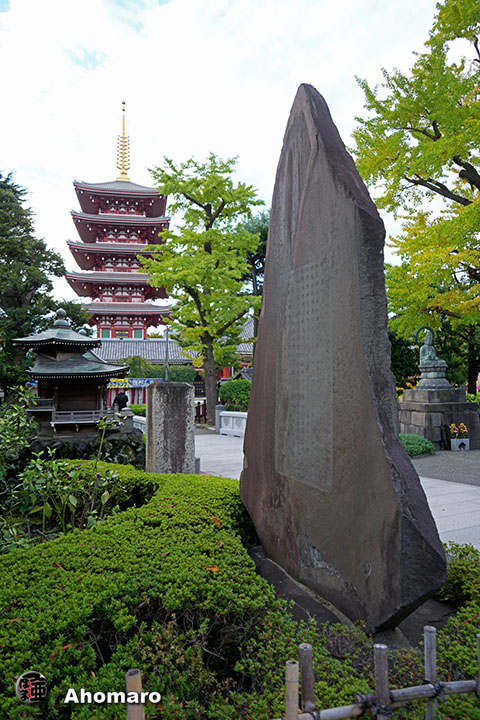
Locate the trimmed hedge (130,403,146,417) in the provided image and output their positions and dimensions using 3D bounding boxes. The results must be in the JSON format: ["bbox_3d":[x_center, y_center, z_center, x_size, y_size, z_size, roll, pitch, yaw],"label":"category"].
[{"bbox_3d":[-3.878,2.278,19.096,1.100,1.000,0.900,0,-4,-12],"label":"trimmed hedge"}]

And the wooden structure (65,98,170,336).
[{"bbox_3d":[-20.511,-22.118,84.379,16.700,48.300,16.700,0,-4,-12],"label":"wooden structure"}]

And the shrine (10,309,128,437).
[{"bbox_3d":[-3.628,0.239,10.508,2.350,2.750,2.000,0,-4,-12],"label":"shrine"}]

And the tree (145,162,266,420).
[{"bbox_3d":[-1.630,-3.121,21.040,5.300,12.100,5.200,0,-4,-5],"label":"tree"}]

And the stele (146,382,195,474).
[{"bbox_3d":[-1.009,1.151,6.942,0.580,1.650,0.360,1,-4,-20],"label":"stele"}]

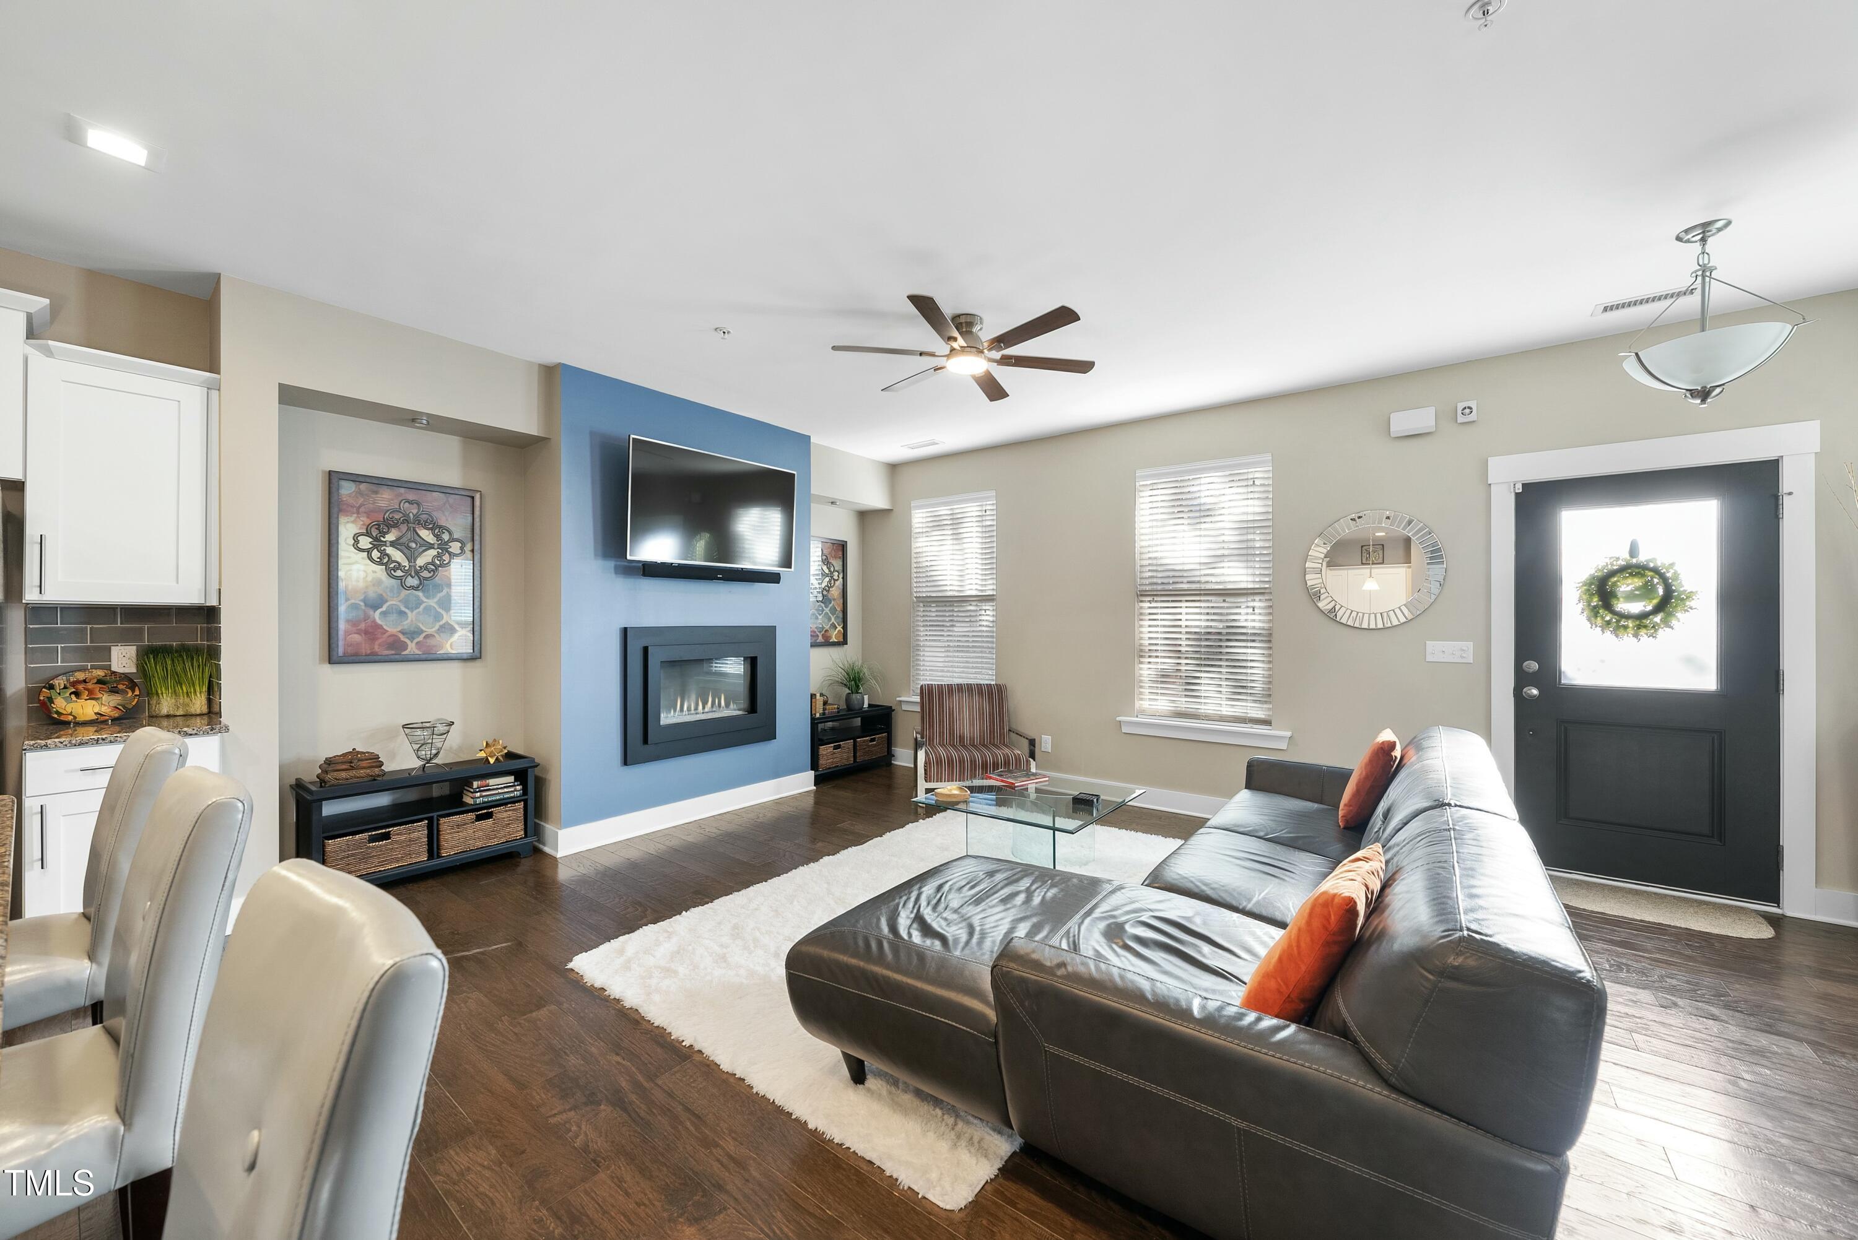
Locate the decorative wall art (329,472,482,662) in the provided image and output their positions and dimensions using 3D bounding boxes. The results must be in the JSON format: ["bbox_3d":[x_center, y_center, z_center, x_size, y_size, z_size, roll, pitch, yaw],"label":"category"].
[{"bbox_3d":[-2.773,-0.259,3.597,0.035,0.958,0.664,0,0,38],"label":"decorative wall art"}]

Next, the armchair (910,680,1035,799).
[{"bbox_3d":[0.312,0.915,5.160,0.810,0.810,0.680,0,0,-12],"label":"armchair"}]

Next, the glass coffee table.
[{"bbox_3d":[0.549,1.125,3.565,0.900,0.390,0.900,0,0,38],"label":"glass coffee table"}]

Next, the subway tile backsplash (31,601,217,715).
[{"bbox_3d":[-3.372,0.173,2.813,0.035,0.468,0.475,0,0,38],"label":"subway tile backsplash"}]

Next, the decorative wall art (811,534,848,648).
[{"bbox_3d":[-0.954,-0.250,5.960,0.035,0.954,0.660,0,0,38],"label":"decorative wall art"}]

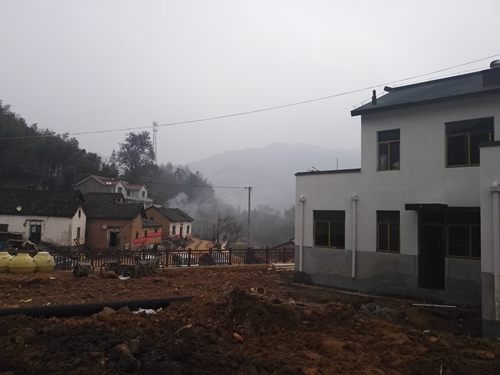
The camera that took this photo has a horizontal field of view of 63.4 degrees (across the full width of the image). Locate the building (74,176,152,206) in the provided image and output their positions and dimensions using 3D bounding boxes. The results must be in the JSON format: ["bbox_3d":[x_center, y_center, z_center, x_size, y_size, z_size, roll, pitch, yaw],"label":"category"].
[{"bbox_3d":[-43.800,2.206,132.087,10.500,10.000,20.000,-1,-4,22],"label":"building"}]

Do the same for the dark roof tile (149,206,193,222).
[{"bbox_3d":[-17.000,5.307,81.830,7.400,2.700,9.600,-1,-3,18],"label":"dark roof tile"}]

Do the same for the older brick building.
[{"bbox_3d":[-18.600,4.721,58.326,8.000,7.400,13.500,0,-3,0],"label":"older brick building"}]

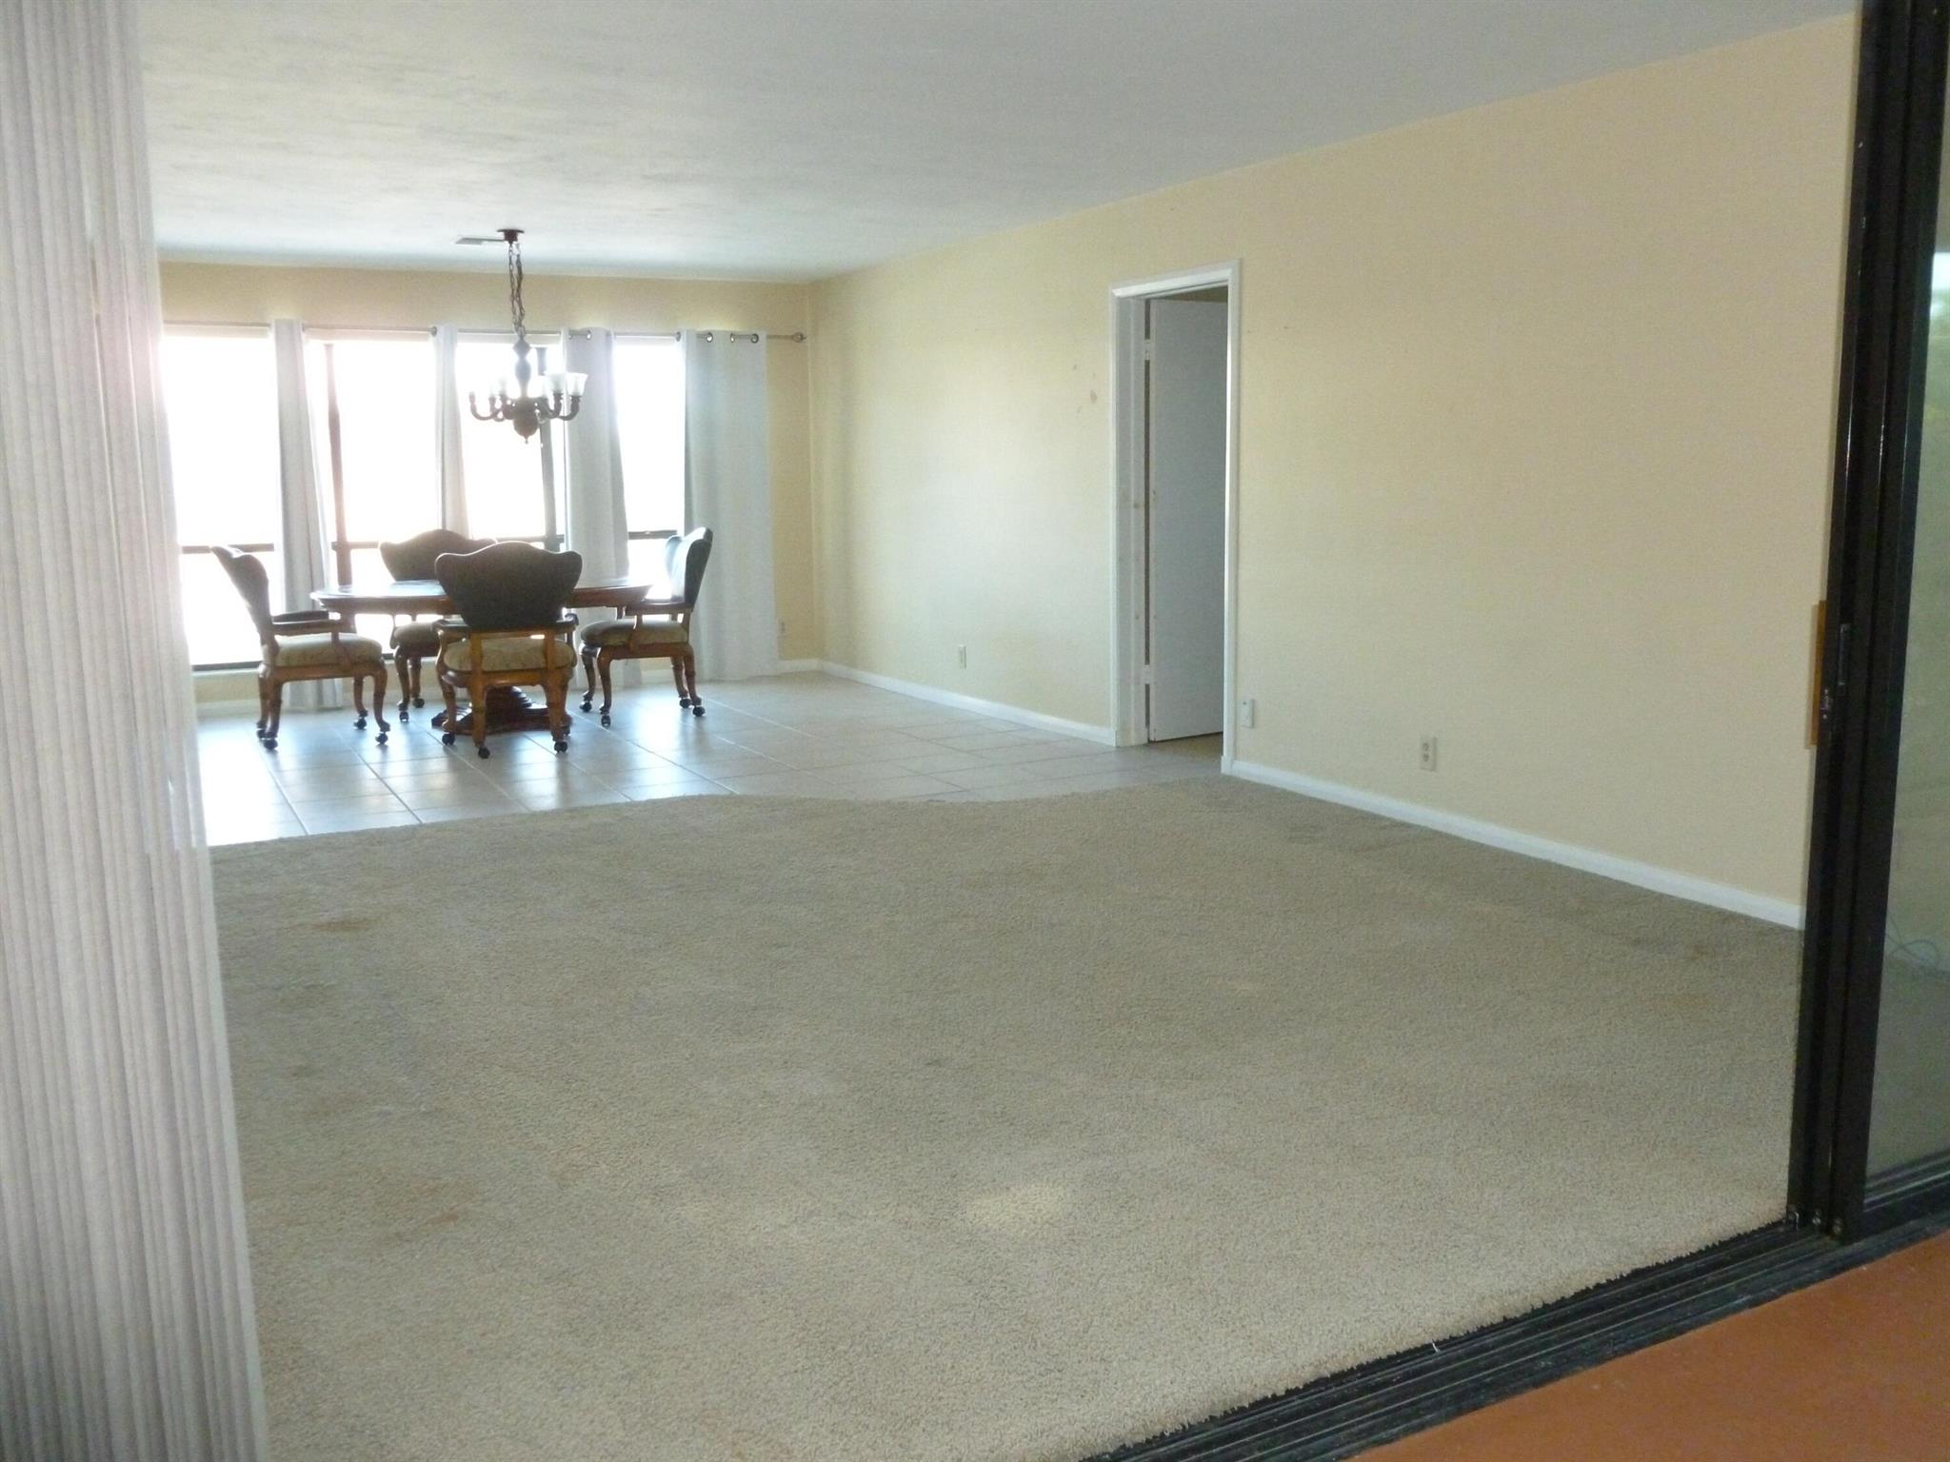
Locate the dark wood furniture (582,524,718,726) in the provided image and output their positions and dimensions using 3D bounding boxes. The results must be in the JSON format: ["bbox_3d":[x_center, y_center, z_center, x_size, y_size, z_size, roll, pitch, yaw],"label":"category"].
[{"bbox_3d":[-1.745,-0.578,8.498,0.700,1.005,0.660,-5,11,-23],"label":"dark wood furniture"}]

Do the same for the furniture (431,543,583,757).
[{"bbox_3d":[-2.225,-0.406,7.562,0.660,1.005,0.700,-5,11,-24],"label":"furniture"}]

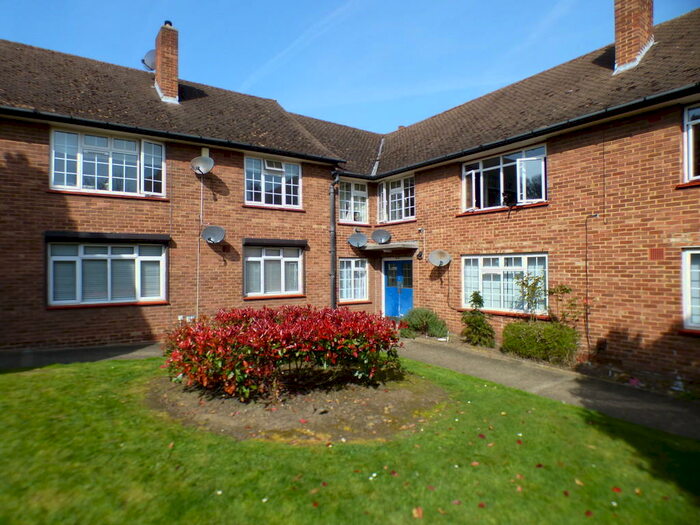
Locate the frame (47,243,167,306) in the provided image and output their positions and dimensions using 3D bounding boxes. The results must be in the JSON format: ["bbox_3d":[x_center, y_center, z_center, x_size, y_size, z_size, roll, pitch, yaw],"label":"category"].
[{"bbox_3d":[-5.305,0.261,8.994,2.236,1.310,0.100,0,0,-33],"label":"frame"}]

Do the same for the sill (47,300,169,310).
[{"bbox_3d":[-5.282,0.963,9.002,2.327,0.080,0.150,0,-1,-35],"label":"sill"}]

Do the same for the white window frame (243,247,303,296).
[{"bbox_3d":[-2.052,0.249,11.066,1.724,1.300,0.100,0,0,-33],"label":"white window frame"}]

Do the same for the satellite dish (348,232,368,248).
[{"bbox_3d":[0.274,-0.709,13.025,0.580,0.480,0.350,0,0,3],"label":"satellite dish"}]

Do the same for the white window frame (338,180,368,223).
[{"bbox_3d":[0.145,-1.908,12.970,1.157,1.321,0.100,0,-1,-35],"label":"white window frame"}]

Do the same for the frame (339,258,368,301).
[{"bbox_3d":[0.147,0.572,12.888,1.155,1.368,0.100,0,-1,-35],"label":"frame"}]

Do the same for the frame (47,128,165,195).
[{"bbox_3d":[-5.304,-2.172,9.005,2.206,1.290,0.100,0,0,-33],"label":"frame"}]

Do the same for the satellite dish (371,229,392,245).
[{"bbox_3d":[1.019,-0.841,13.087,0.580,0.480,0.350,0,0,3],"label":"satellite dish"}]

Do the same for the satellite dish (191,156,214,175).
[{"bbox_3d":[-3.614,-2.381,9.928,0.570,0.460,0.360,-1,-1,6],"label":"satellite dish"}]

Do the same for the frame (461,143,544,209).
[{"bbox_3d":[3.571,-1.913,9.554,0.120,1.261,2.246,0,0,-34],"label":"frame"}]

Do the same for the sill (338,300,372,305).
[{"bbox_3d":[0.182,1.291,12.815,1.306,0.075,0.150,0,-1,-35],"label":"sill"}]

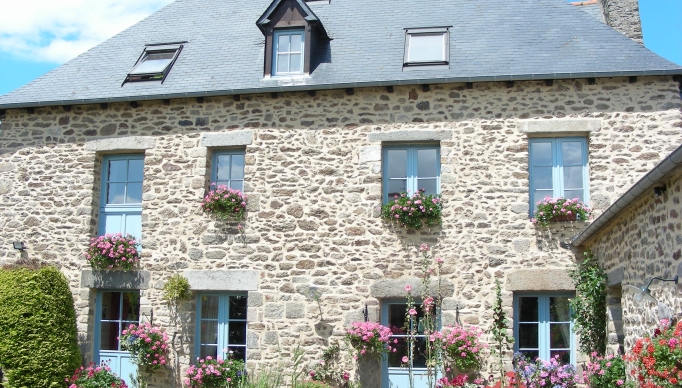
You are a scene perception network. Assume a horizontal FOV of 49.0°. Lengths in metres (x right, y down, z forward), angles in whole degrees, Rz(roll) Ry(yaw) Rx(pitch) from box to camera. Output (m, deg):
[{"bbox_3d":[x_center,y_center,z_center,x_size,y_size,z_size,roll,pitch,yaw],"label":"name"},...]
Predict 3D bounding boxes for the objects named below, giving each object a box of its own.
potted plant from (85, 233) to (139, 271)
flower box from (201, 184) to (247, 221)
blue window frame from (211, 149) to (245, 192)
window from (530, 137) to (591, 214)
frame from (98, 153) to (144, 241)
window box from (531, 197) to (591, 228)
[{"bbox_3d":[-4.150,1.042,13.588,0.996,0.690,0.420,-1,-9,12],"label":"potted plant"},{"bbox_3d":[-2.087,0.150,13.286,0.796,0.645,0.420,-1,-9,12],"label":"flower box"},{"bbox_3d":[-2.057,-0.268,13.653,0.647,1.147,0.140,-1,-9,12],"label":"blue window frame"},{"bbox_3d":[3.589,-0.265,12.344,0.951,1.345,0.140,-1,-9,12],"label":"window"},{"bbox_3d":[-4.119,0.173,14.045,0.944,1.848,0.140,-1,-9,12],"label":"frame"},{"bbox_3d":[3.526,0.280,12.016,0.910,0.485,0.380,-1,-9,12],"label":"window box"}]

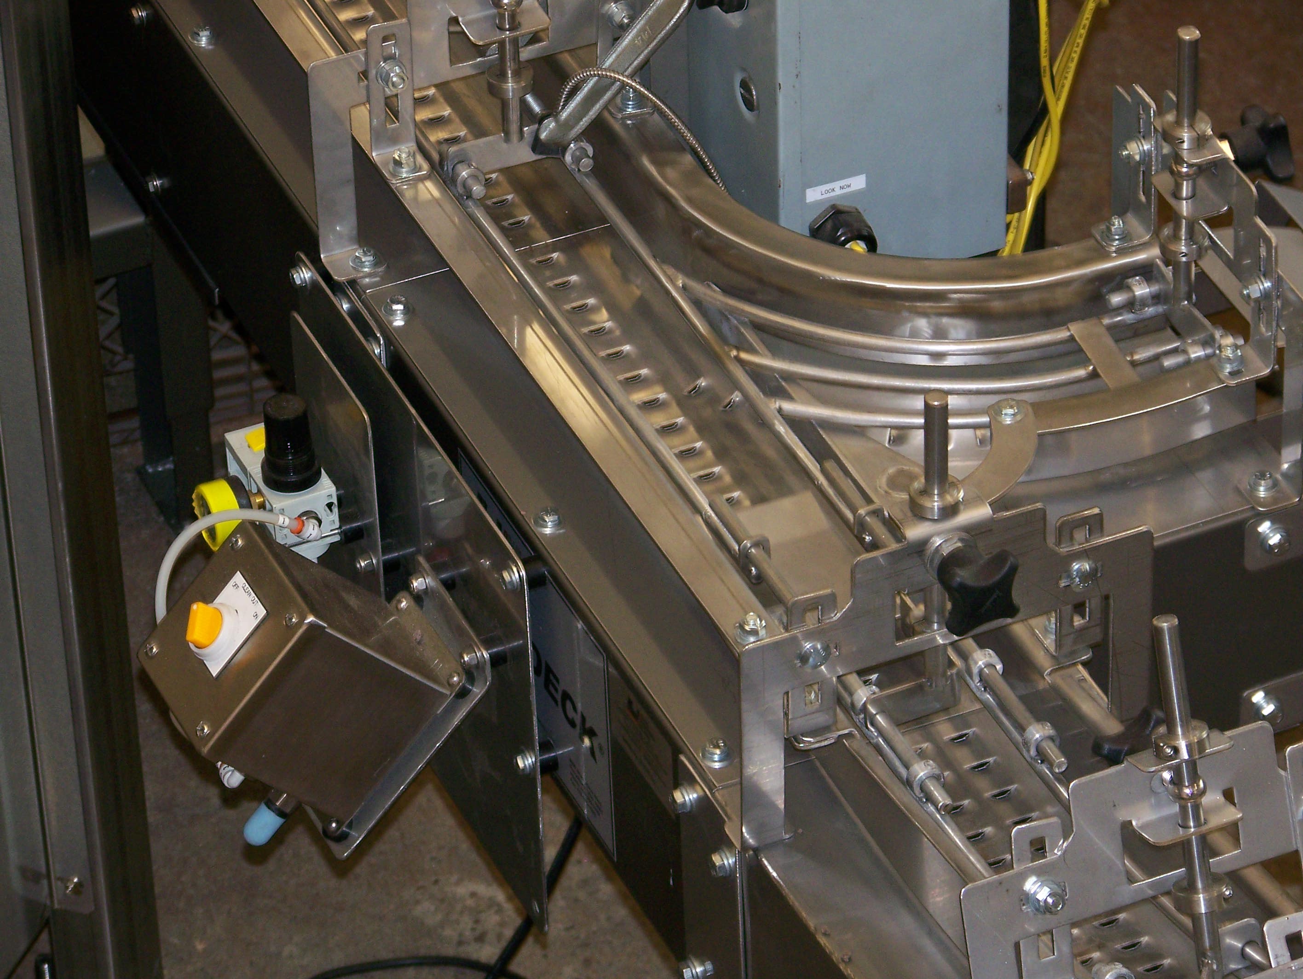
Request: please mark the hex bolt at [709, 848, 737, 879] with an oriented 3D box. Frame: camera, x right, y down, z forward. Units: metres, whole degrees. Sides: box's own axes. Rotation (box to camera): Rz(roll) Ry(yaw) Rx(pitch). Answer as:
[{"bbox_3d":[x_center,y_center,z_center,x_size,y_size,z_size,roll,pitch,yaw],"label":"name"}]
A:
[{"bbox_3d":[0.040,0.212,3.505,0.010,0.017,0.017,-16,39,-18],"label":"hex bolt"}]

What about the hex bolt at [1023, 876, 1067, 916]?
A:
[{"bbox_3d":[0.204,0.212,3.169,0.018,0.018,0.011,-16,40,-18],"label":"hex bolt"}]

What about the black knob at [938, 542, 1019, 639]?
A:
[{"bbox_3d":[0.171,0.053,3.246,0.044,0.045,0.032,-16,39,-18],"label":"black knob"}]

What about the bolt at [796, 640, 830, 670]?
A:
[{"bbox_3d":[0.090,0.090,3.326,0.017,0.017,0.007,-16,40,-18],"label":"bolt"}]

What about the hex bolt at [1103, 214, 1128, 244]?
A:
[{"bbox_3d":[0.274,-0.156,3.647,0.015,0.014,0.015,-16,39,-18],"label":"hex bolt"}]

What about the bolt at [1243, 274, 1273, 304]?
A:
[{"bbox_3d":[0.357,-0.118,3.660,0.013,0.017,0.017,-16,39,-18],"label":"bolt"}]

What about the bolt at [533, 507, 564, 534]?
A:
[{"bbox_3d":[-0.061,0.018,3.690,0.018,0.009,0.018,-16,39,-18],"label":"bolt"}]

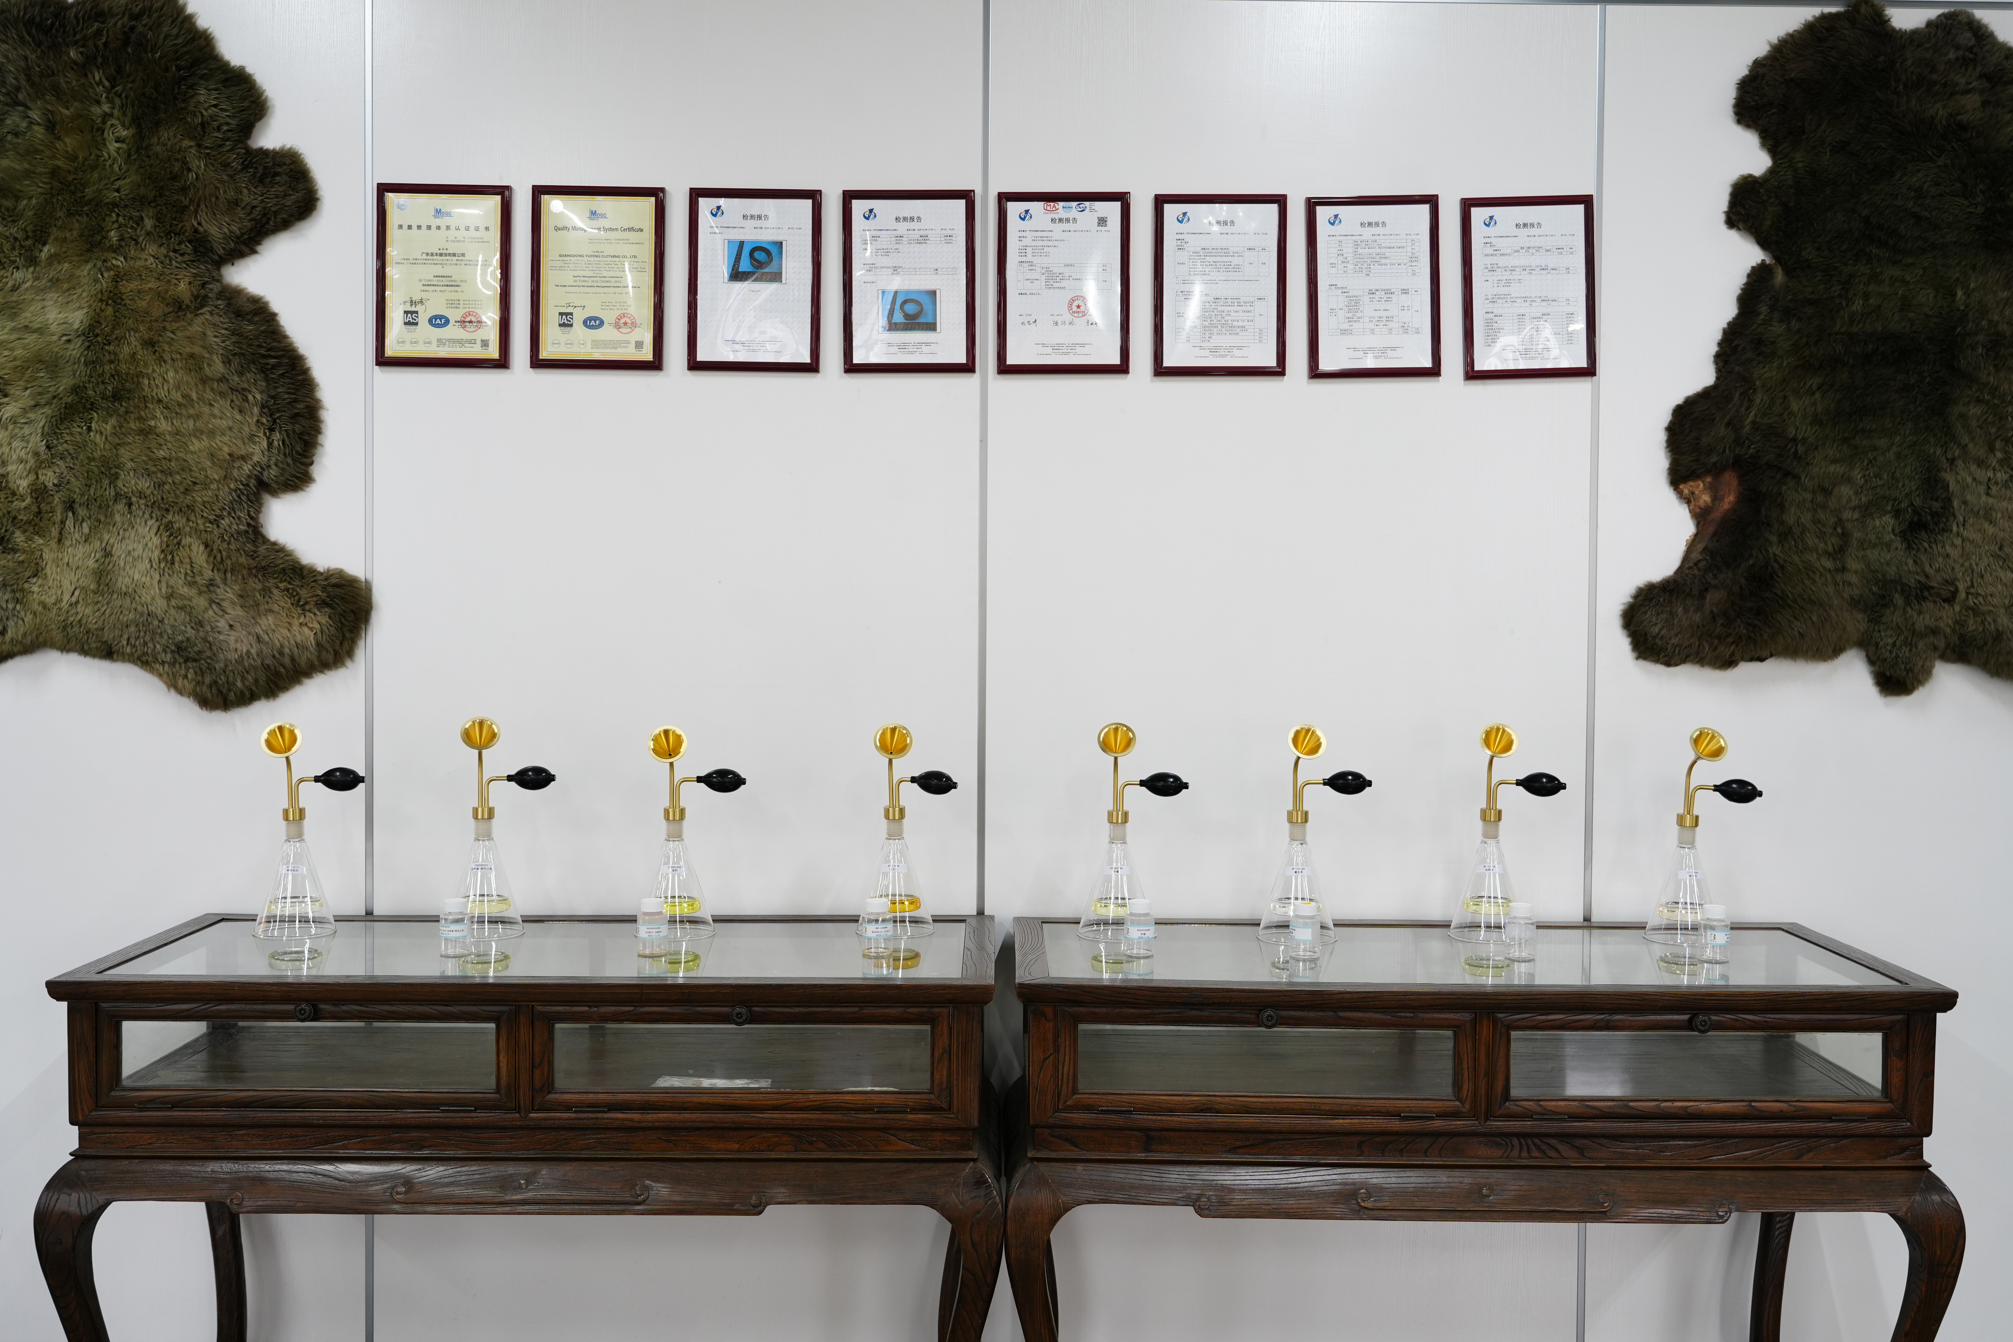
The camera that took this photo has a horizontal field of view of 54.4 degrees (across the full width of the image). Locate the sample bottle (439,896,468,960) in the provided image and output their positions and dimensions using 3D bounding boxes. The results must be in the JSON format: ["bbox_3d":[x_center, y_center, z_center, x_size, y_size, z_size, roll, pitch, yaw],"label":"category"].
[{"bbox_3d":[-0.884,0.412,3.139,0.048,0.087,0.048,0,2,0],"label":"sample bottle"}]

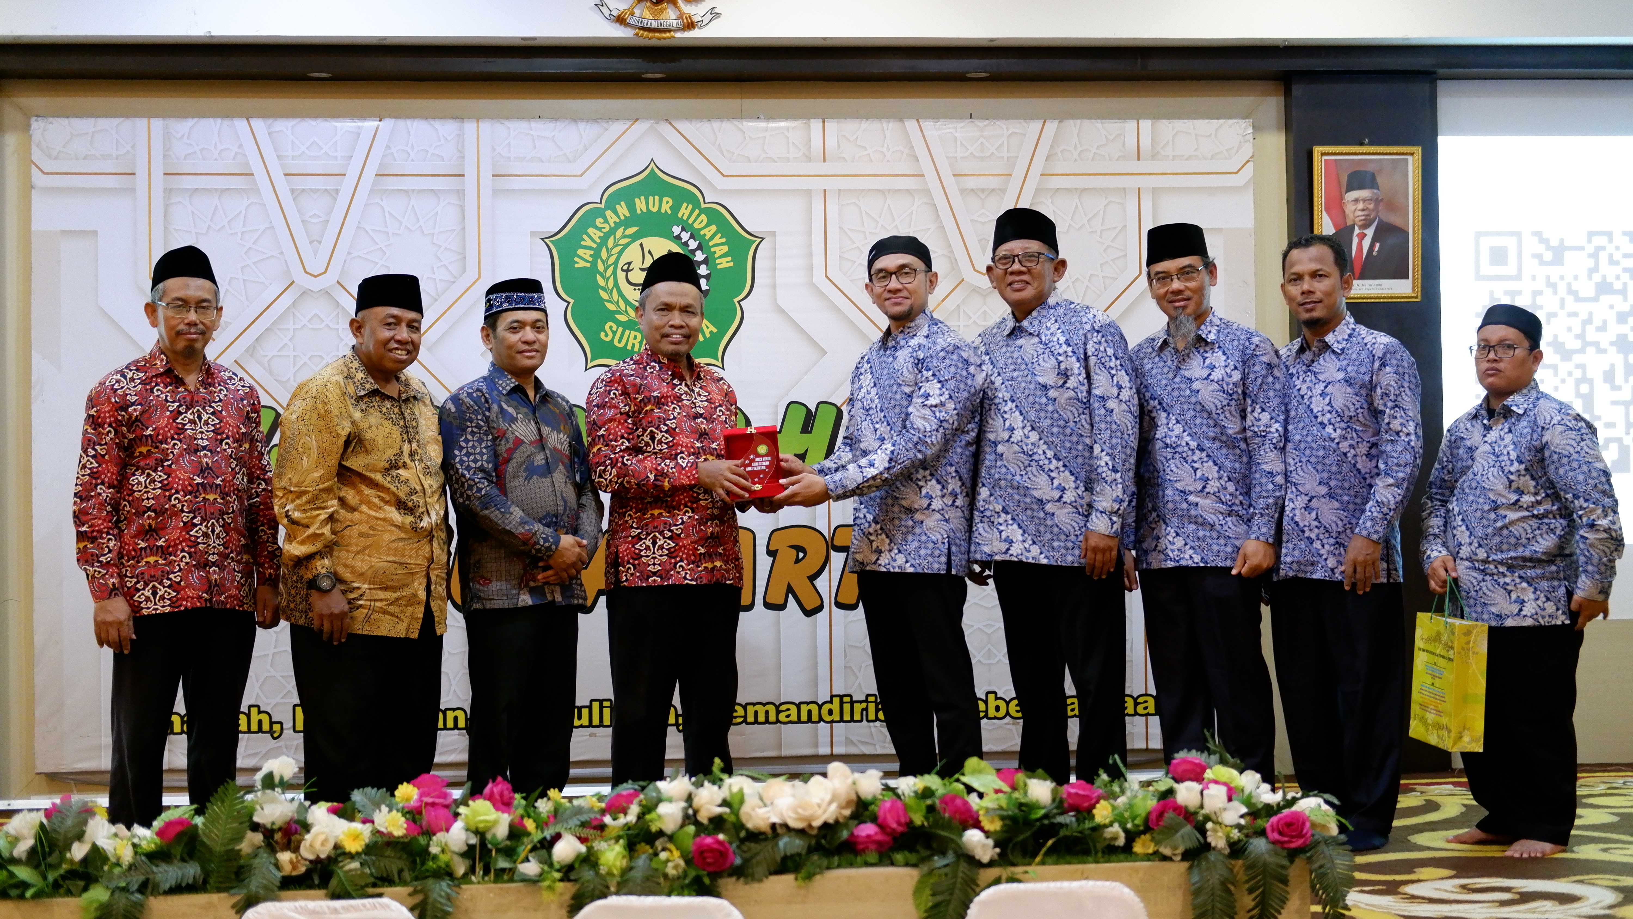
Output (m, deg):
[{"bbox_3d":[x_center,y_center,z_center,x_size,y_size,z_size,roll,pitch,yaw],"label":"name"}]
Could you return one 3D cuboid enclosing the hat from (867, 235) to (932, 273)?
[{"bbox_3d":[0.231,-0.567,6.350,0.170,0.085,0.195,-1,-9,8],"label":"hat"}]

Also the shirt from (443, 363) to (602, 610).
[{"bbox_3d":[-0.834,0.075,6.500,0.460,0.690,0.310,0,-1,-41],"label":"shirt"}]

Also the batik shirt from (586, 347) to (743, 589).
[{"bbox_3d":[-0.425,0.026,6.420,0.460,0.670,0.340,0,-1,-35],"label":"batik shirt"}]

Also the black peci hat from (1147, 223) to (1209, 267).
[{"bbox_3d":[1.018,-0.603,6.450,0.170,0.098,0.200,-1,-4,20],"label":"black peci hat"}]

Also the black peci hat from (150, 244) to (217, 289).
[{"bbox_3d":[-1.694,-0.518,6.150,0.180,0.110,0.215,0,-7,-23],"label":"black peci hat"}]

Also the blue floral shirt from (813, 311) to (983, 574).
[{"bbox_3d":[0.210,-0.047,6.150,0.460,0.710,0.480,0,-1,-44],"label":"blue floral shirt"}]

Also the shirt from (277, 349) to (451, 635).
[{"bbox_3d":[-1.192,0.091,6.050,0.500,0.755,0.340,0,-1,-44],"label":"shirt"}]

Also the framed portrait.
[{"bbox_3d":[1.919,-0.821,8.000,0.390,0.540,0.030,-1,-1,-5],"label":"framed portrait"}]

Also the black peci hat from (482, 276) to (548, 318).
[{"bbox_3d":[-0.845,-0.452,6.450,0.168,0.090,0.195,0,-7,-32],"label":"black peci hat"}]

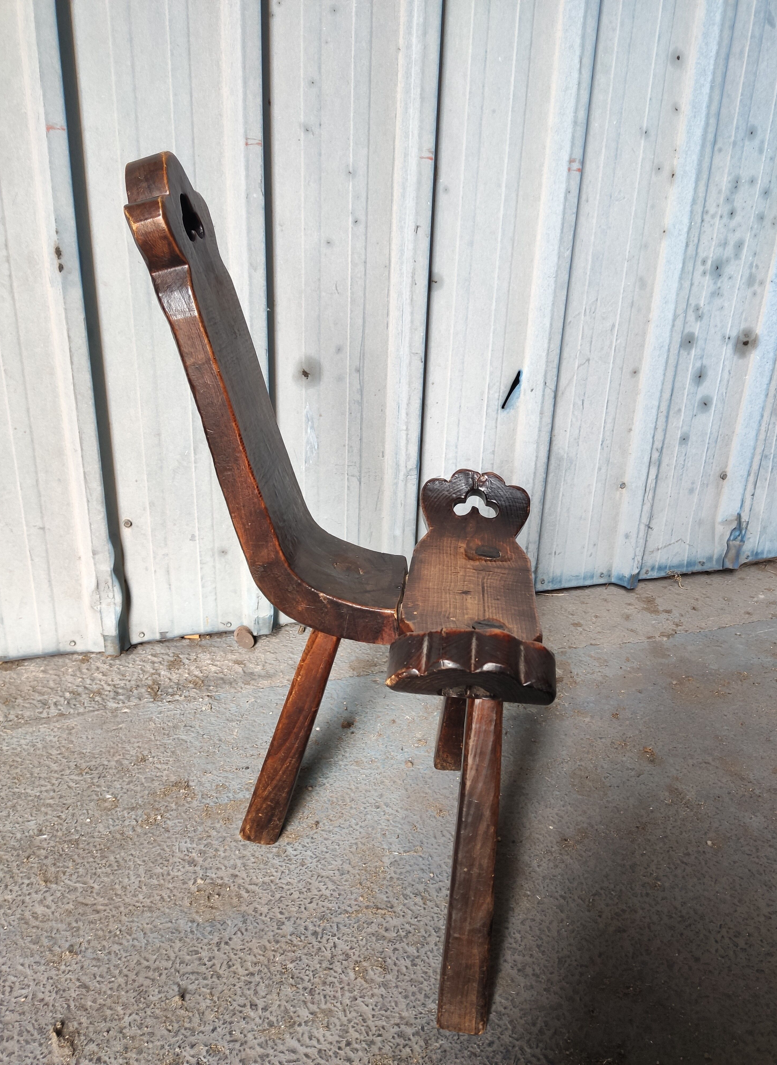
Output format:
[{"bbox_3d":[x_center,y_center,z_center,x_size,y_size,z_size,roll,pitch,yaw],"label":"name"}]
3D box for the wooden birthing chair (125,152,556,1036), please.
[{"bbox_3d":[-0.048,0.037,0.876,0.428,0.815,0.490,4,22,5],"label":"wooden birthing chair"}]

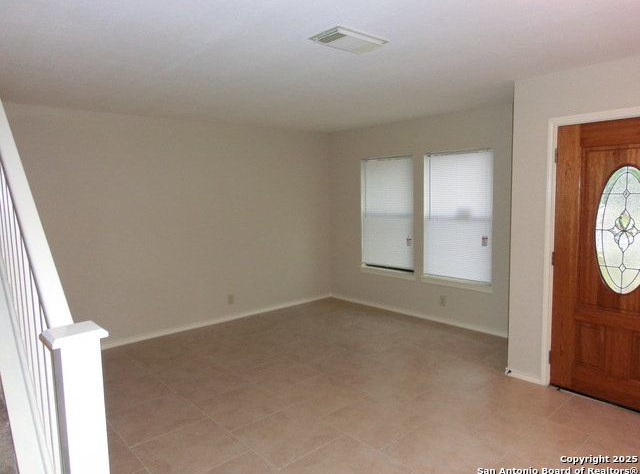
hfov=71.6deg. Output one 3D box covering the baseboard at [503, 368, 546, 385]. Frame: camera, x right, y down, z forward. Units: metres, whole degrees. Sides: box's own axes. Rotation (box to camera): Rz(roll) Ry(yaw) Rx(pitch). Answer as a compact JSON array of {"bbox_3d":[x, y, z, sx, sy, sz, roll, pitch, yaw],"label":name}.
[{"bbox_3d":[1.702,1.157,3.700,0.020,0.063,0.300,-6,7,-41],"label":"baseboard"}]

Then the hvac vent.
[{"bbox_3d":[0.170,-1.103,2.521,0.408,0.030,0.255,-6,7,-41],"label":"hvac vent"}]

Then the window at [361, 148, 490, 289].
[{"bbox_3d":[1.227,-0.246,5.473,0.100,1.503,1.914,-6,7,-41],"label":"window"}]

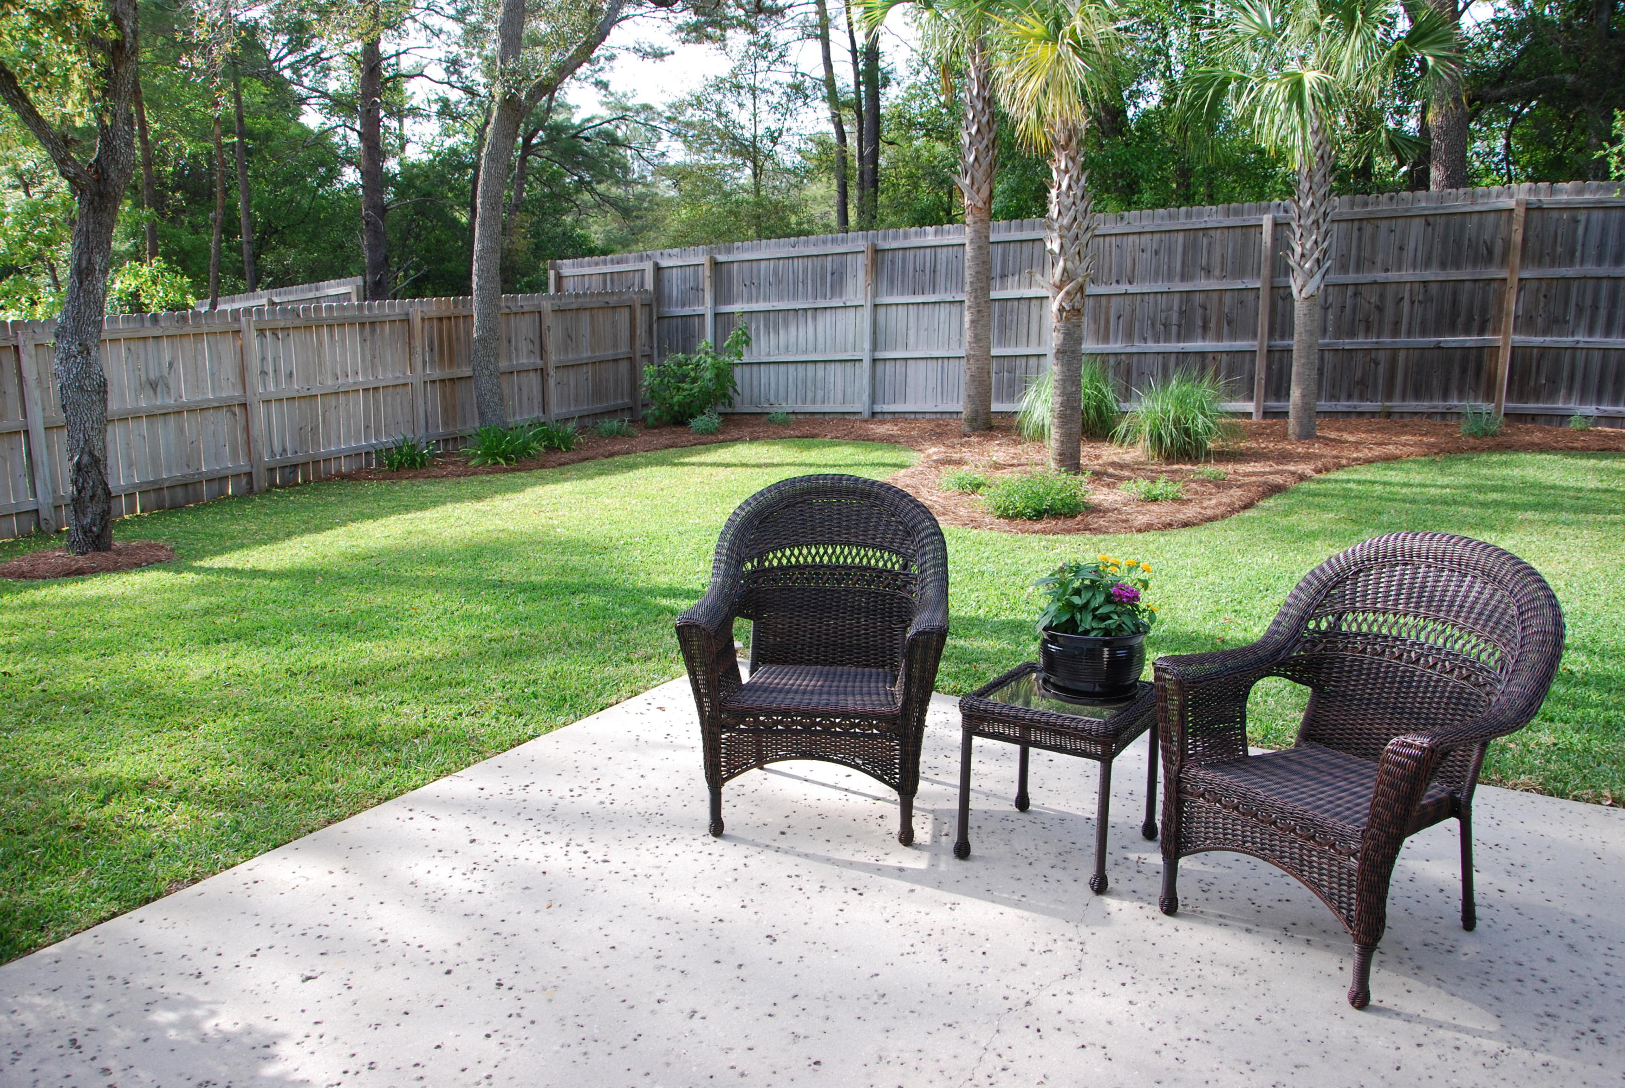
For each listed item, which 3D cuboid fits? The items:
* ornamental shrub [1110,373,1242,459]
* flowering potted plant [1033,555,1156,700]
[{"bbox_3d":[3.339,-1.177,11.200,1.177,0.788,1.177,0,10,0],"label":"ornamental shrub"},{"bbox_3d":[0.771,0.225,3.330,0.333,0.375,0.323,0,10,0],"label":"flowering potted plant"}]

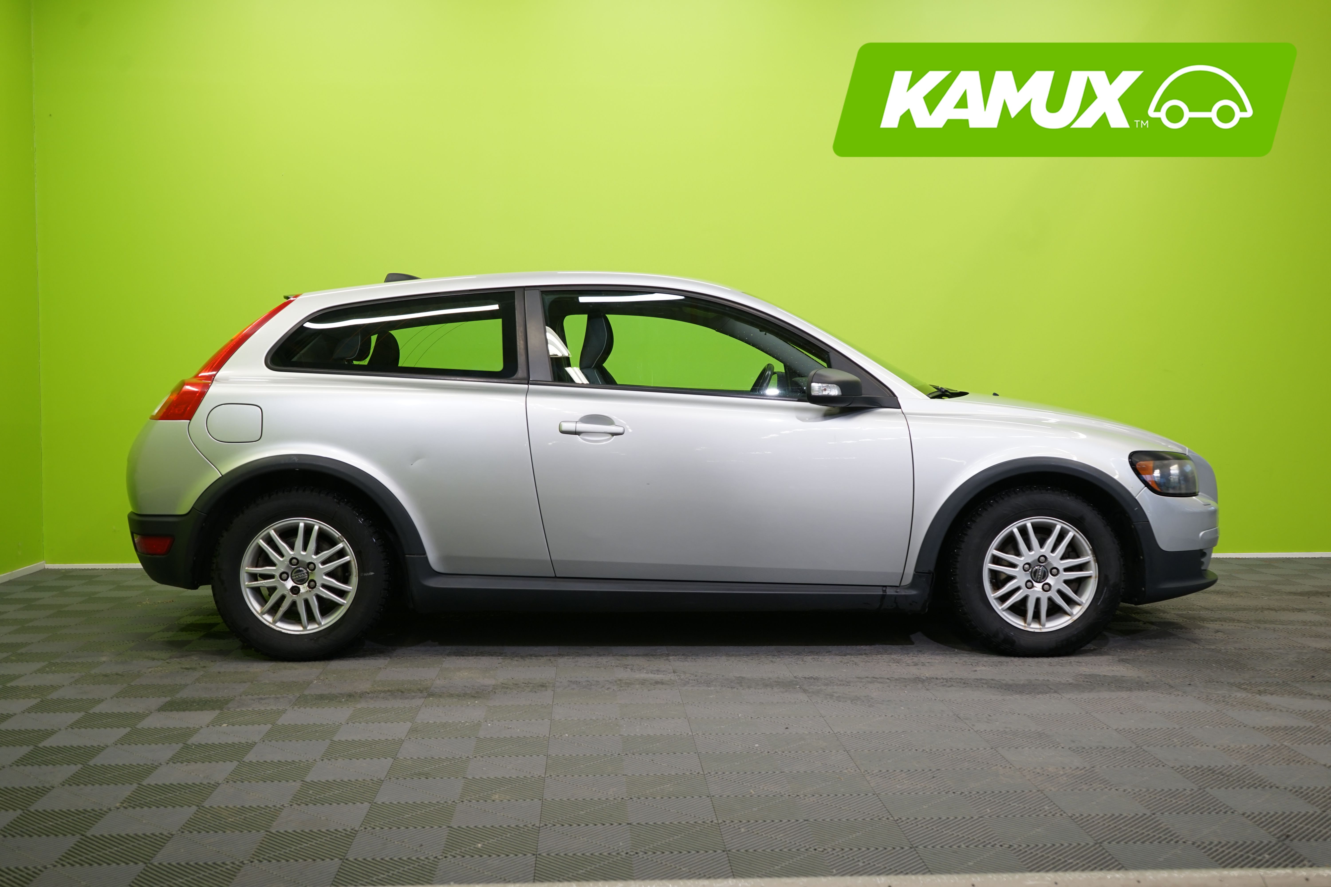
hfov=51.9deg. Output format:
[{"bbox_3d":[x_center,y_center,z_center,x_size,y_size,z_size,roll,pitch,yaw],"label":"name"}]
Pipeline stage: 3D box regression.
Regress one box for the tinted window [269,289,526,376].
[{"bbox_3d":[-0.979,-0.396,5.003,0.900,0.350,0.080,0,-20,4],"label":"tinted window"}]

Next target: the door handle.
[{"bbox_3d":[-0.259,-0.054,4.831,0.235,0.056,0.050,0,3,-1],"label":"door handle"}]

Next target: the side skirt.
[{"bbox_3d":[0.012,0.502,4.915,1.865,0.213,0.120,0,3,-1],"label":"side skirt"}]

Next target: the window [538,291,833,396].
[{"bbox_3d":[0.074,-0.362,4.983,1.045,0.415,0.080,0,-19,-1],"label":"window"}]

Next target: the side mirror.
[{"bbox_3d":[0.587,-0.197,4.787,0.190,0.140,0.215,0,3,-1],"label":"side mirror"}]

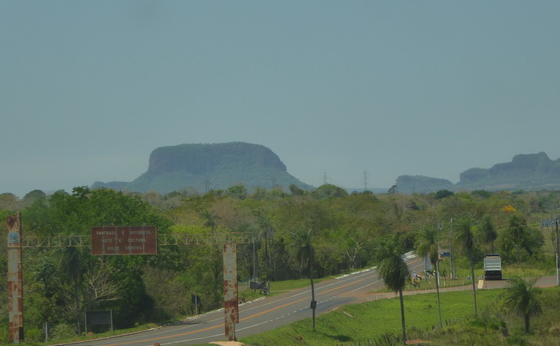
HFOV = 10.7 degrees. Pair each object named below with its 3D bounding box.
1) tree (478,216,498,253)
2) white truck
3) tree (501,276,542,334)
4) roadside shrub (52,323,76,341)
[{"bbox_3d":[32.783,11.464,470.000,3.050,9.600,3.000,-1,0,-1],"label":"tree"},{"bbox_3d":[31.674,13.960,444.000,2.550,3.750,8.000,-1,0,4],"label":"white truck"},{"bbox_3d":[22.191,12.083,275.000,3.850,5.300,3.700,-1,0,-1],"label":"tree"},{"bbox_3d":[-19.821,14.603,274.000,2.400,1.650,2.100,-1,0,-1],"label":"roadside shrub"}]

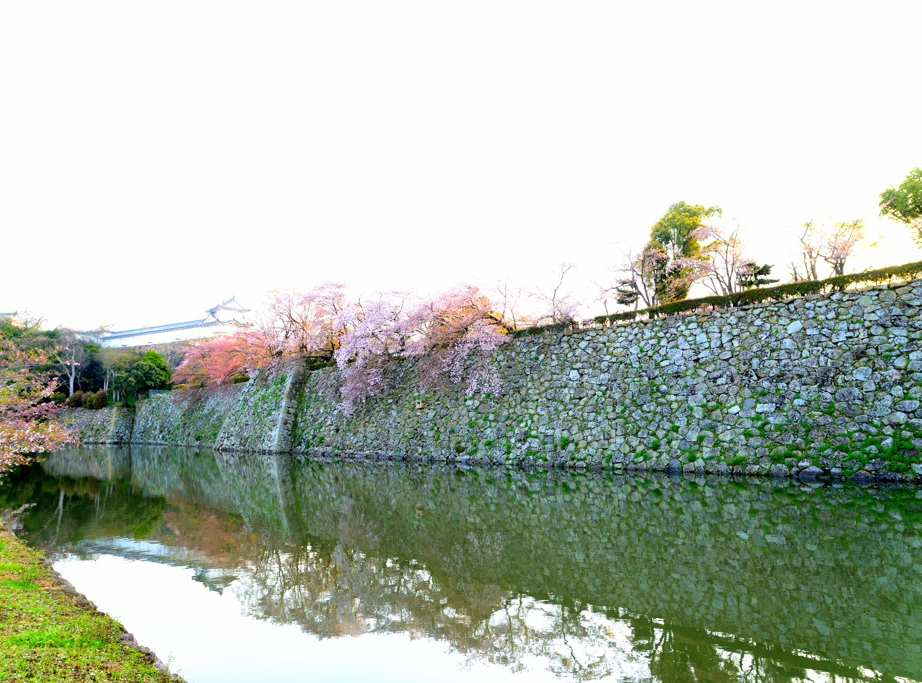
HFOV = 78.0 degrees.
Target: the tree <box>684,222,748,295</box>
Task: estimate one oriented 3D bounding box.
[{"bbox_3d":[14.760,-4.550,33.000,3.710,4.920,3.600,0,-9,0],"label":"tree"}]

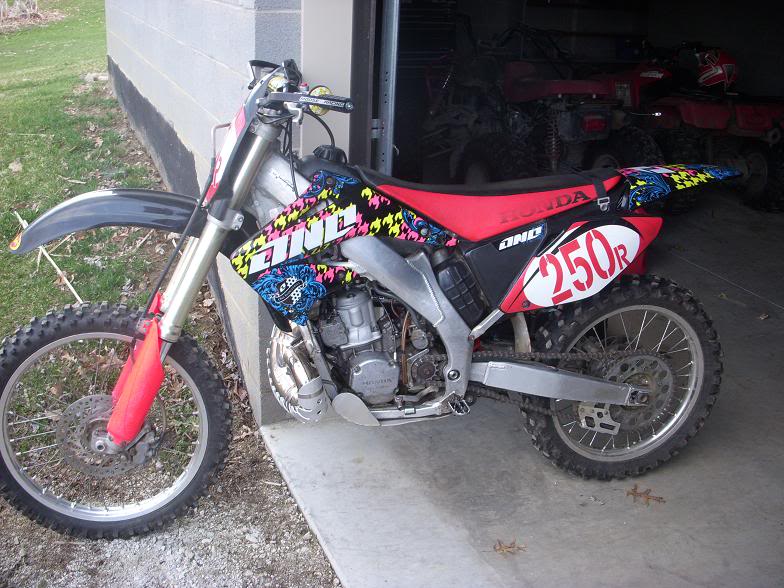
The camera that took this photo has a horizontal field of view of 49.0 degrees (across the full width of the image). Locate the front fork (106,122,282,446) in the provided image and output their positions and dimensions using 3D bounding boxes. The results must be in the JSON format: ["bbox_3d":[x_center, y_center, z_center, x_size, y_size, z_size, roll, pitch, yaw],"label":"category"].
[{"bbox_3d":[-0.531,-0.027,2.238,0.140,0.938,0.260,24,12,-13],"label":"front fork"}]

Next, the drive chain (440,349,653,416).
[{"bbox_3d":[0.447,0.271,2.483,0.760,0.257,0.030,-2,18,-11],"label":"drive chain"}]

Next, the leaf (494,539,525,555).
[{"bbox_3d":[0.324,0.691,2.363,0.095,0.022,0.055,2,21,-1],"label":"leaf"}]

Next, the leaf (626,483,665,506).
[{"bbox_3d":[0.778,0.610,2.627,0.118,0.022,0.085,10,22,19],"label":"leaf"}]

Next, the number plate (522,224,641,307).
[{"bbox_3d":[0.520,-0.070,2.334,0.355,0.193,0.030,-33,21,-4],"label":"number plate"}]

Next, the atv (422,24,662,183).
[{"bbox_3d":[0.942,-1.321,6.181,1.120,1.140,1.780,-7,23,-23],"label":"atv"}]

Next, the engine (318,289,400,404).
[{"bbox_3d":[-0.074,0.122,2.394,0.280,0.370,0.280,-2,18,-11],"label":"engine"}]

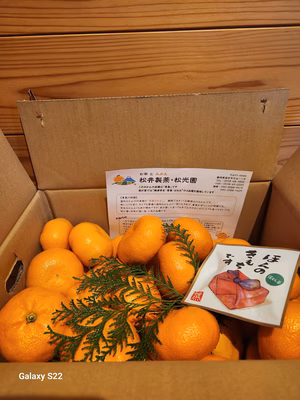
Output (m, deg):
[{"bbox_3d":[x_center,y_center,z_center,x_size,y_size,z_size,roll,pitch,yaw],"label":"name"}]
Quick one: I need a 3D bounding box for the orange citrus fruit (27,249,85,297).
[{"bbox_3d":[-0.116,0.089,0.327,0.069,0.054,0.069,5,59,-14],"label":"orange citrus fruit"}]

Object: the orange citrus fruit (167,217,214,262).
[{"bbox_3d":[0.056,0.054,0.365,0.063,0.053,0.063,11,48,-18],"label":"orange citrus fruit"}]

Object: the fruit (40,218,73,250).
[{"bbox_3d":[-0.132,0.050,0.378,0.048,0.043,0.048,-3,43,-1],"label":"fruit"}]

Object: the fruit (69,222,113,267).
[{"bbox_3d":[-0.082,0.061,0.363,0.063,0.051,0.063,20,42,-24],"label":"fruit"}]

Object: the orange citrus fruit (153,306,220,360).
[{"bbox_3d":[0.036,0.131,0.257,0.066,0.054,0.066,-24,22,7],"label":"orange citrus fruit"}]

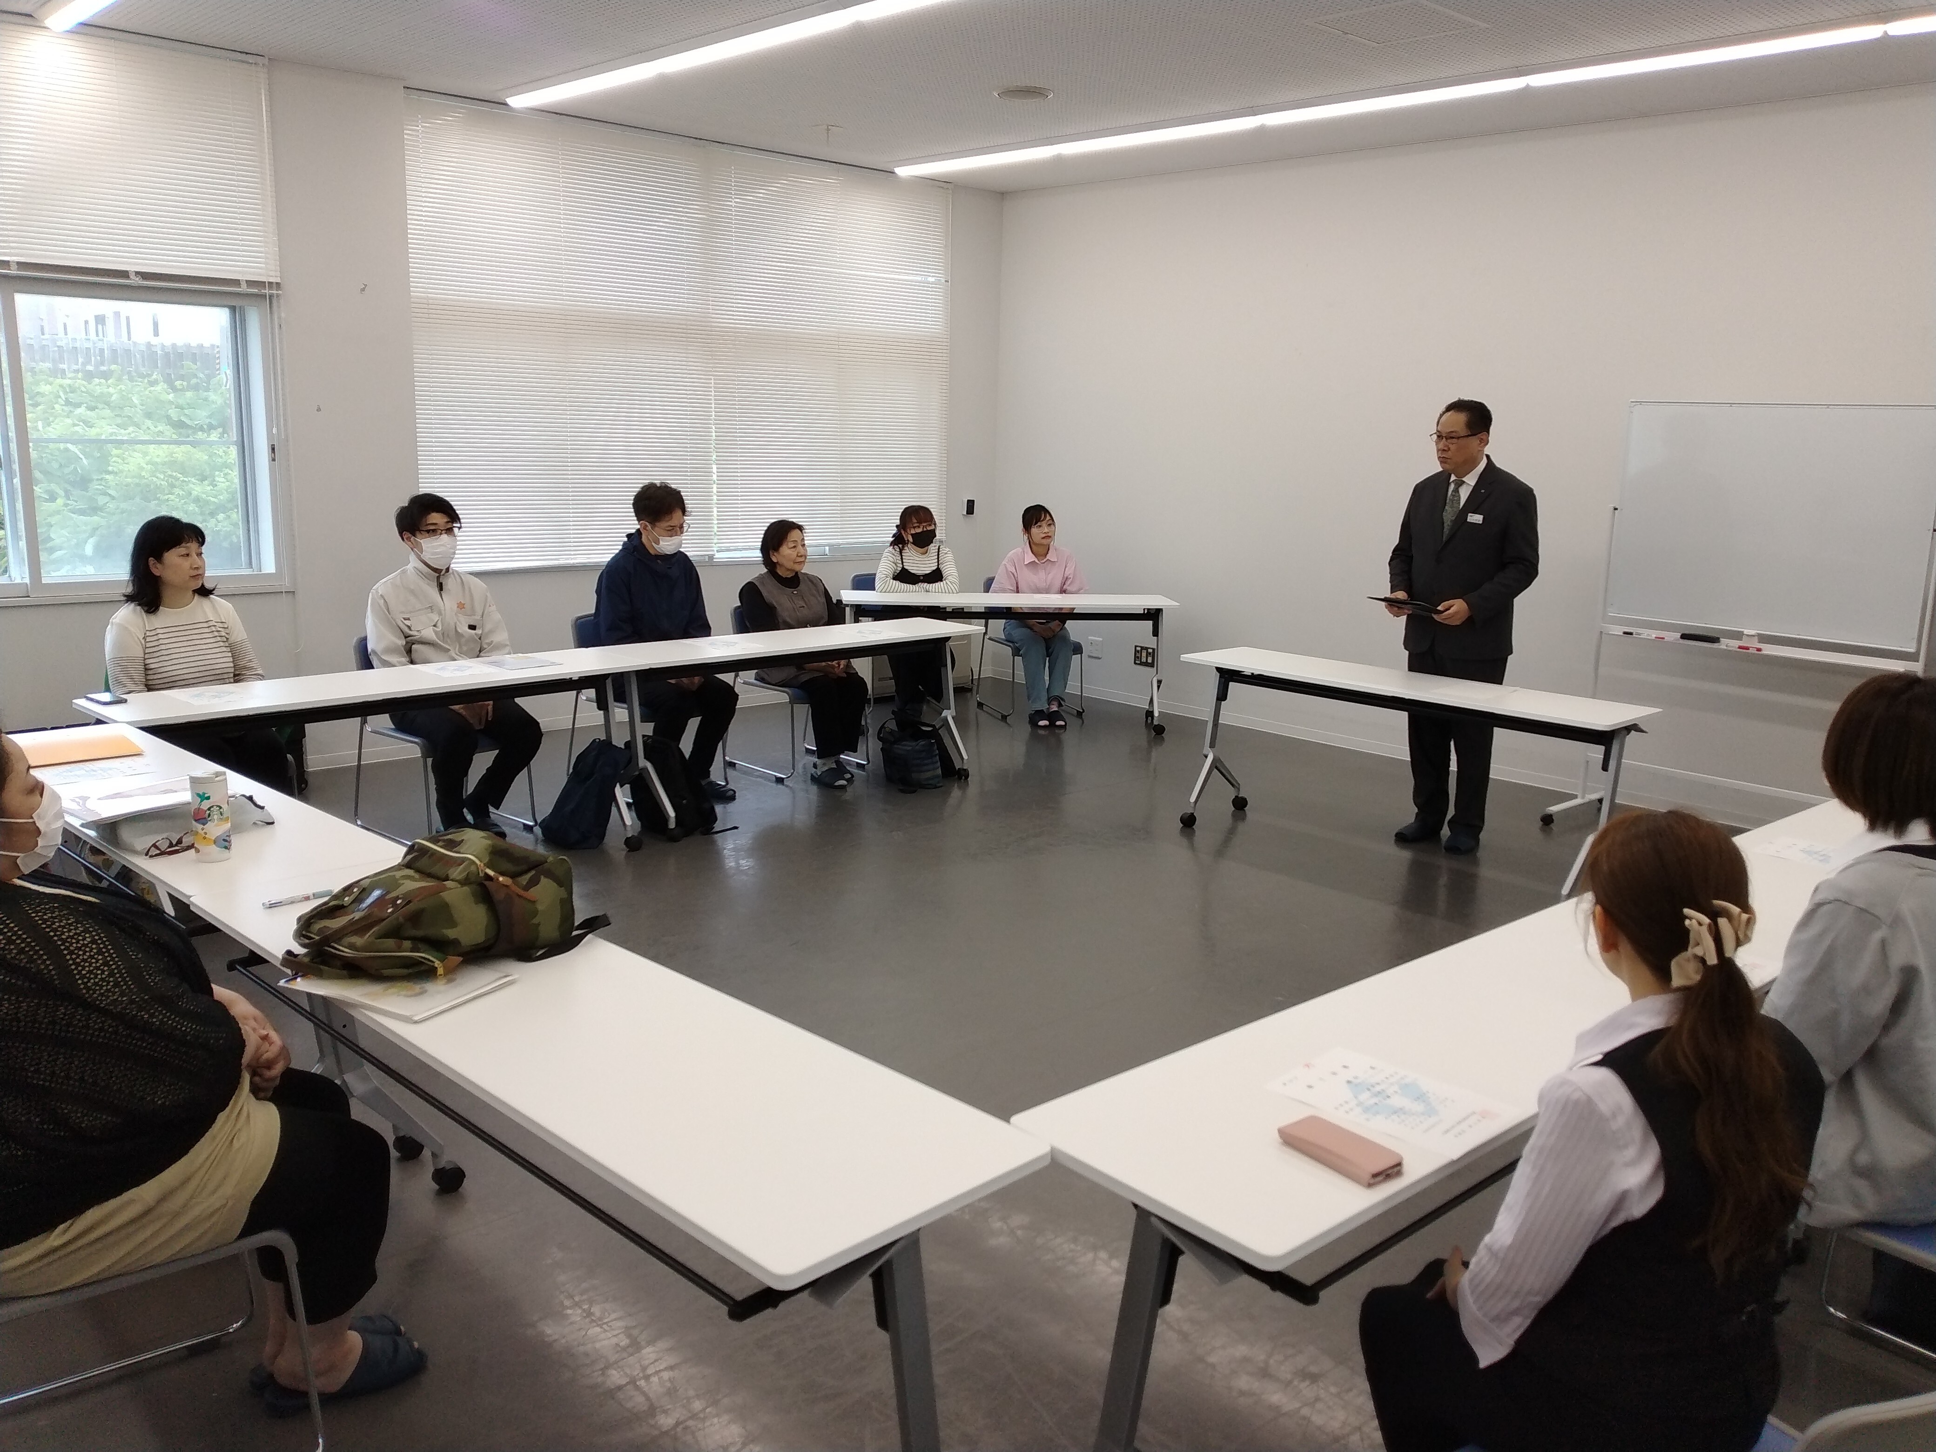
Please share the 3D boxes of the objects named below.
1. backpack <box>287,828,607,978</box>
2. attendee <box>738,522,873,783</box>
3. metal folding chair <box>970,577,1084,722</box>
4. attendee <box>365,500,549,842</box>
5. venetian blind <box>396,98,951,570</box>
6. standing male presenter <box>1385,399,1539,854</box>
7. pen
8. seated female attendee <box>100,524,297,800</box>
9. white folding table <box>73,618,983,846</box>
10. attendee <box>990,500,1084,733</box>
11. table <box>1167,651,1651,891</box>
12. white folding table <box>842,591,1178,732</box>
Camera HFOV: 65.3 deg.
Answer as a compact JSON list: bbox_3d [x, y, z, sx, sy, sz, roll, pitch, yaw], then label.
[{"bbox_3d":[-0.929,0.297,2.664,0.480,0.190,0.290,-8,15,-40],"label":"backpack"},{"bbox_3d":[-0.765,-0.363,7.035,0.740,1.170,0.550,12,15,41],"label":"attendee"},{"bbox_3d":[0.371,-0.471,8.743,0.510,0.770,0.530,-2,12,-19],"label":"metal folding chair"},{"bbox_3d":[-2.021,-0.237,5.877,0.580,1.310,0.720,-9,15,-41],"label":"attendee"},{"bbox_3d":[-1.340,-1.960,8.032,3.350,2.157,0.120,-9,16,-43],"label":"venetian blind"},{"bbox_3d":[1.980,-0.398,6.119,0.450,1.770,0.580,-8,15,-39],"label":"standing male presenter"},{"bbox_3d":[-1.283,0.327,2.909,0.145,0.013,0.013,-9,16,-43],"label":"pen"},{"bbox_3d":[-2.651,-0.087,5.193,0.540,1.250,0.720,-9,15,-41],"label":"seated female attendee"},{"bbox_3d":[-1.361,0.087,5.889,3.600,0.710,0.455,-10,16,-44],"label":"white folding table"},{"bbox_3d":[0.412,-0.647,8.562,0.530,1.190,0.740,-1,12,-13],"label":"attendee"},{"bbox_3d":[1.663,0.179,5.894,0.455,0.710,1.800,-9,16,-44],"label":"table"},{"bbox_3d":[0.210,-0.342,8.234,1.800,0.710,0.455,1,12,-6],"label":"white folding table"}]

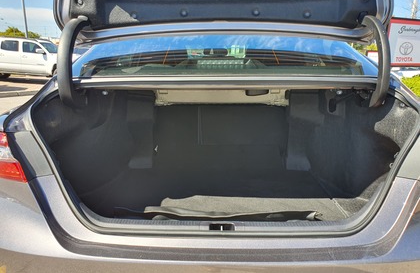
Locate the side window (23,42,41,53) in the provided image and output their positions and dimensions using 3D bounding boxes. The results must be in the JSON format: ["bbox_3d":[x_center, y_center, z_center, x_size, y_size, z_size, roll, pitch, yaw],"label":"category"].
[{"bbox_3d":[-6.861,-3.440,12.250,0.850,0.430,0.090,5,1,5],"label":"side window"}]

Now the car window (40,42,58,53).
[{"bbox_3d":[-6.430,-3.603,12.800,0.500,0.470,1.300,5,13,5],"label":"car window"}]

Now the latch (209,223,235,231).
[{"bbox_3d":[0.036,0.281,0.975,0.080,0.025,0.032,1,13,2],"label":"latch"}]

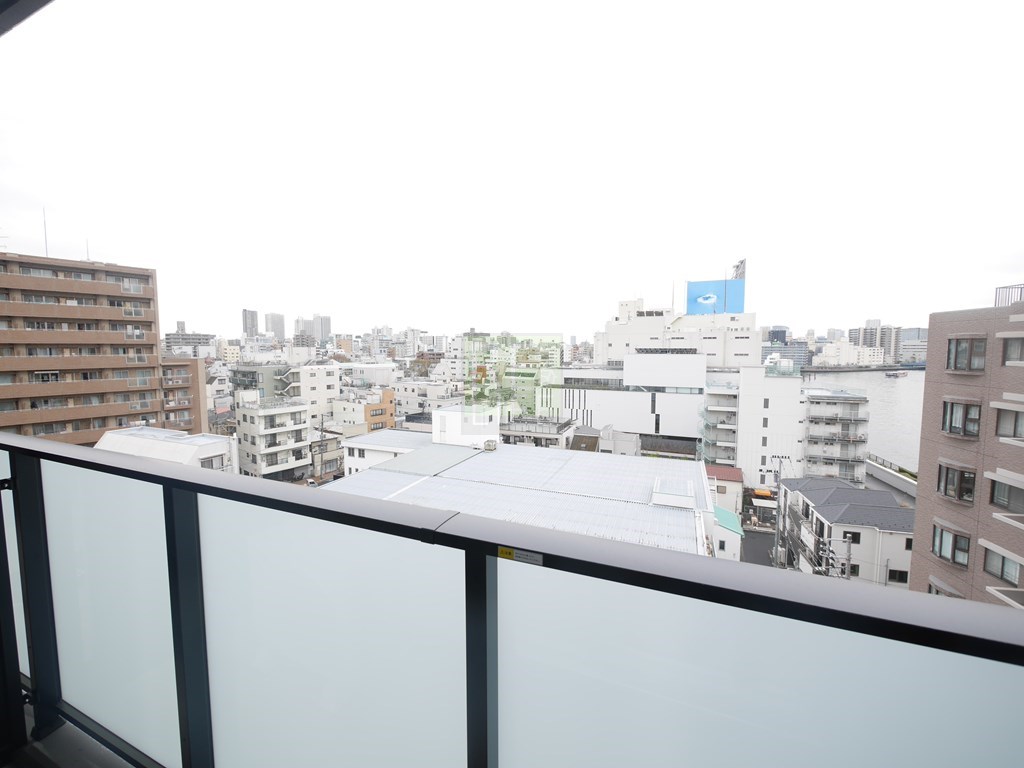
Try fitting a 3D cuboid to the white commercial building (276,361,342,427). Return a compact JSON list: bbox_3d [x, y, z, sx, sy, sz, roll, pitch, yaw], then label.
[{"bbox_3d":[-45.400,4.640,92.000,13.500,17.600,8.800,4,7,40],"label":"white commercial building"}]

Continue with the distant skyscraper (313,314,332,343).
[{"bbox_3d":[-458.000,-116.750,1000.000,29.000,100.000,29.000,4,6,38],"label":"distant skyscraper"}]

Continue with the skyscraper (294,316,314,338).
[{"bbox_3d":[-498.000,-111.480,1000.000,29.000,89.500,29.000,4,6,38],"label":"skyscraper"}]

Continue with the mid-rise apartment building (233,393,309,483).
[{"bbox_3d":[-36.900,8.360,65.200,7.200,14.900,7.800,4,6,35],"label":"mid-rise apartment building"}]

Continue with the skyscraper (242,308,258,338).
[{"bbox_3d":[-600.000,-116.610,950.000,22.500,108.500,22.500,4,7,40],"label":"skyscraper"}]

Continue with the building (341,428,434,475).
[{"bbox_3d":[-17.100,12.150,64.300,14.500,7.500,10.600,2,6,24],"label":"building"}]

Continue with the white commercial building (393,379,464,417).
[{"bbox_3d":[-20.000,6.060,102.700,18.000,12.900,9.500,3,6,30],"label":"white commercial building"}]

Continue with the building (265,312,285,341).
[{"bbox_3d":[-572.000,-118.510,1000.000,30.000,103.500,30.000,4,6,38],"label":"building"}]

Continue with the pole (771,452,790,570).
[{"bbox_3d":[26.000,12.480,40.100,1.700,11.100,0.600,2,5,23],"label":"pole"}]

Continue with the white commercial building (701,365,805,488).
[{"bbox_3d":[40.600,5.940,71.600,13.500,18.600,13.000,2,5,23],"label":"white commercial building"}]

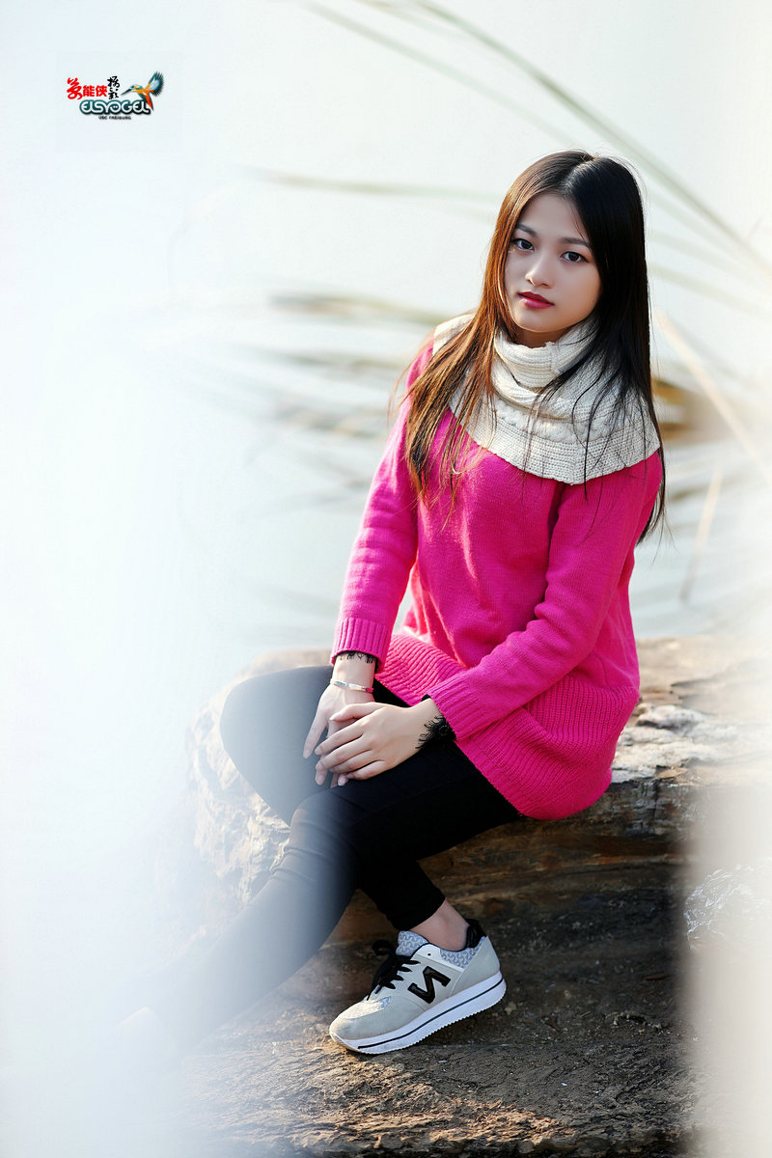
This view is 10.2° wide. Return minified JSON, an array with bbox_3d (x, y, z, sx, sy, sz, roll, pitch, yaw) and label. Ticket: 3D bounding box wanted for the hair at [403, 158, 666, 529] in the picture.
[{"bbox_3d":[0.183,-0.284,5.300,0.290,0.455,0.250,4,10,22],"label":"hair"}]

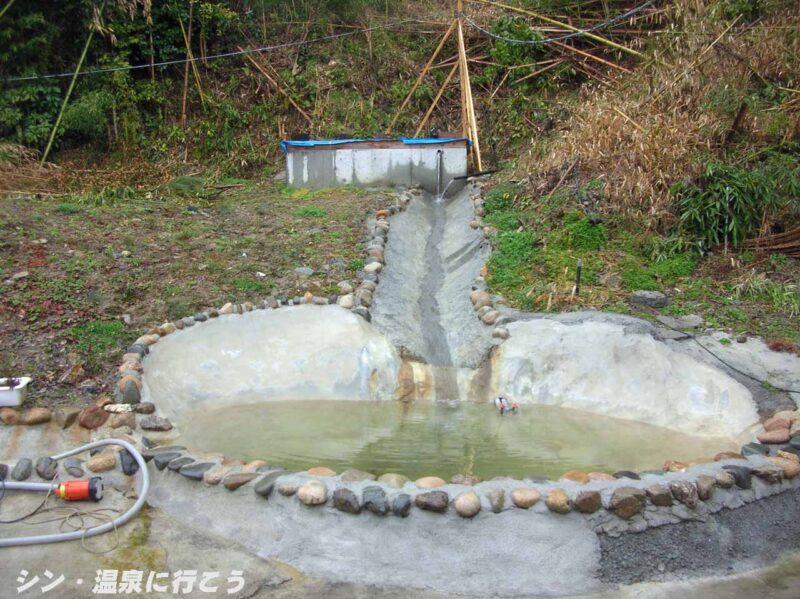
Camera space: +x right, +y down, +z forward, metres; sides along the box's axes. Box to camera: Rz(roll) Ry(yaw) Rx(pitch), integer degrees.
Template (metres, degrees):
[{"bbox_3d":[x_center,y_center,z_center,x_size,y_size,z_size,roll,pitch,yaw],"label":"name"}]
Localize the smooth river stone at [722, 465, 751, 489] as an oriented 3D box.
[{"bbox_3d":[1.683,0.882,4.033,0.090,0.105,0.165,-2,5,-22],"label":"smooth river stone"}]

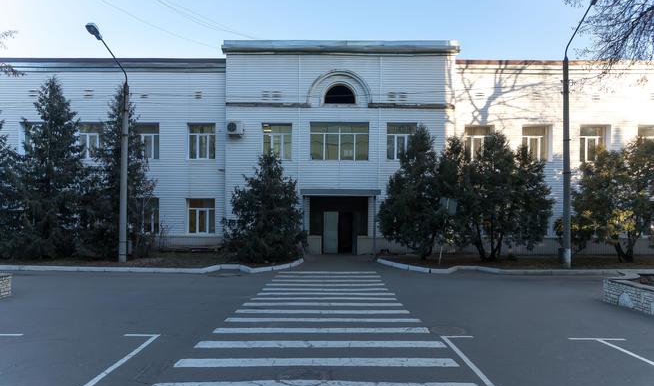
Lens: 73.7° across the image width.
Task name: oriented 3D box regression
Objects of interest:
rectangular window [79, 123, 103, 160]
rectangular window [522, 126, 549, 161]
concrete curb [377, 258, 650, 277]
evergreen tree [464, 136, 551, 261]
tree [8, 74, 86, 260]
[{"bbox_3d":[-12.231,-2.658,22.500,1.393,1.858,0.180,0,-1,0],"label":"rectangular window"},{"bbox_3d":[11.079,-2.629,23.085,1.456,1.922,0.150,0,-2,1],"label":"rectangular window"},{"bbox_3d":[6.400,2.620,15.900,8.600,0.200,3.800,0,-2,1],"label":"concrete curb"},{"bbox_3d":[7.700,0.171,18.600,3.800,5.400,3.500,0,-2,1],"label":"evergreen tree"},{"bbox_3d":[-12.411,-1.141,19.500,3.500,8.000,3.500,0,-2,1],"label":"tree"}]

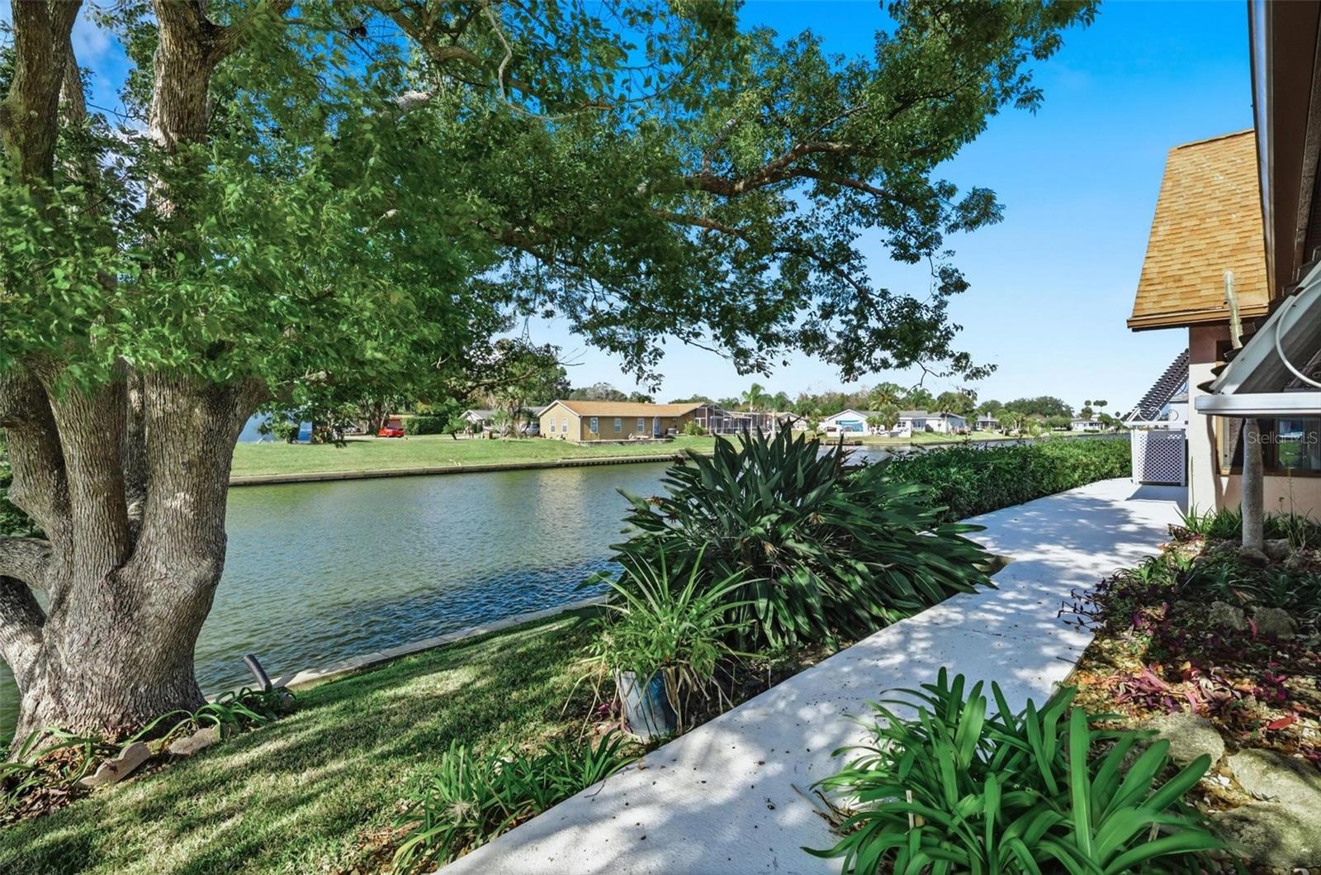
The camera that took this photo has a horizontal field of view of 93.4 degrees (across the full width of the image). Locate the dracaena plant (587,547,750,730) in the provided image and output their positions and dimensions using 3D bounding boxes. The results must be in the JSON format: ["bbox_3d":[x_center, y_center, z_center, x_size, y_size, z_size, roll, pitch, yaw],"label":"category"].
[{"bbox_3d":[0.030,1.041,3.270,0.780,0.920,0.750,0,1,0],"label":"dracaena plant"}]

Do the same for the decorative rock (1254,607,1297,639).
[{"bbox_3d":[4.270,1.300,4.330,0.220,0.200,0.200,1,1,45],"label":"decorative rock"}]

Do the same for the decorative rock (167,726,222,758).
[{"bbox_3d":[-2.627,1.703,3.527,0.100,0.120,0.280,1,1,36],"label":"decorative rock"}]

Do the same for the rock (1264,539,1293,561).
[{"bbox_3d":[6.740,1.250,6.820,0.260,0.230,0.230,1,1,45],"label":"rock"}]

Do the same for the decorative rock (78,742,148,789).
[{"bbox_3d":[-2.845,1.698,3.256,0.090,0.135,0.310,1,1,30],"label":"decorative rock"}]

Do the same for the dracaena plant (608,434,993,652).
[{"bbox_3d":[1.200,0.703,5.314,2.250,1.560,3.050,1,1,43],"label":"dracaena plant"}]

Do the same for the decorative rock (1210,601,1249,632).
[{"bbox_3d":[4.100,1.300,4.490,0.215,0.200,0.190,1,1,43],"label":"decorative rock"}]

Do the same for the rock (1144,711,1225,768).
[{"bbox_3d":[2.340,1.360,2.790,0.290,0.180,0.260,1,1,40],"label":"rock"}]

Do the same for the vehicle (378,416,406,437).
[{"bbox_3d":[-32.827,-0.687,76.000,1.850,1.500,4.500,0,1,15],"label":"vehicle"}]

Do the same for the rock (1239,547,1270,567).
[{"bbox_3d":[6.320,1.270,6.630,0.260,0.200,0.220,1,1,44],"label":"rock"}]

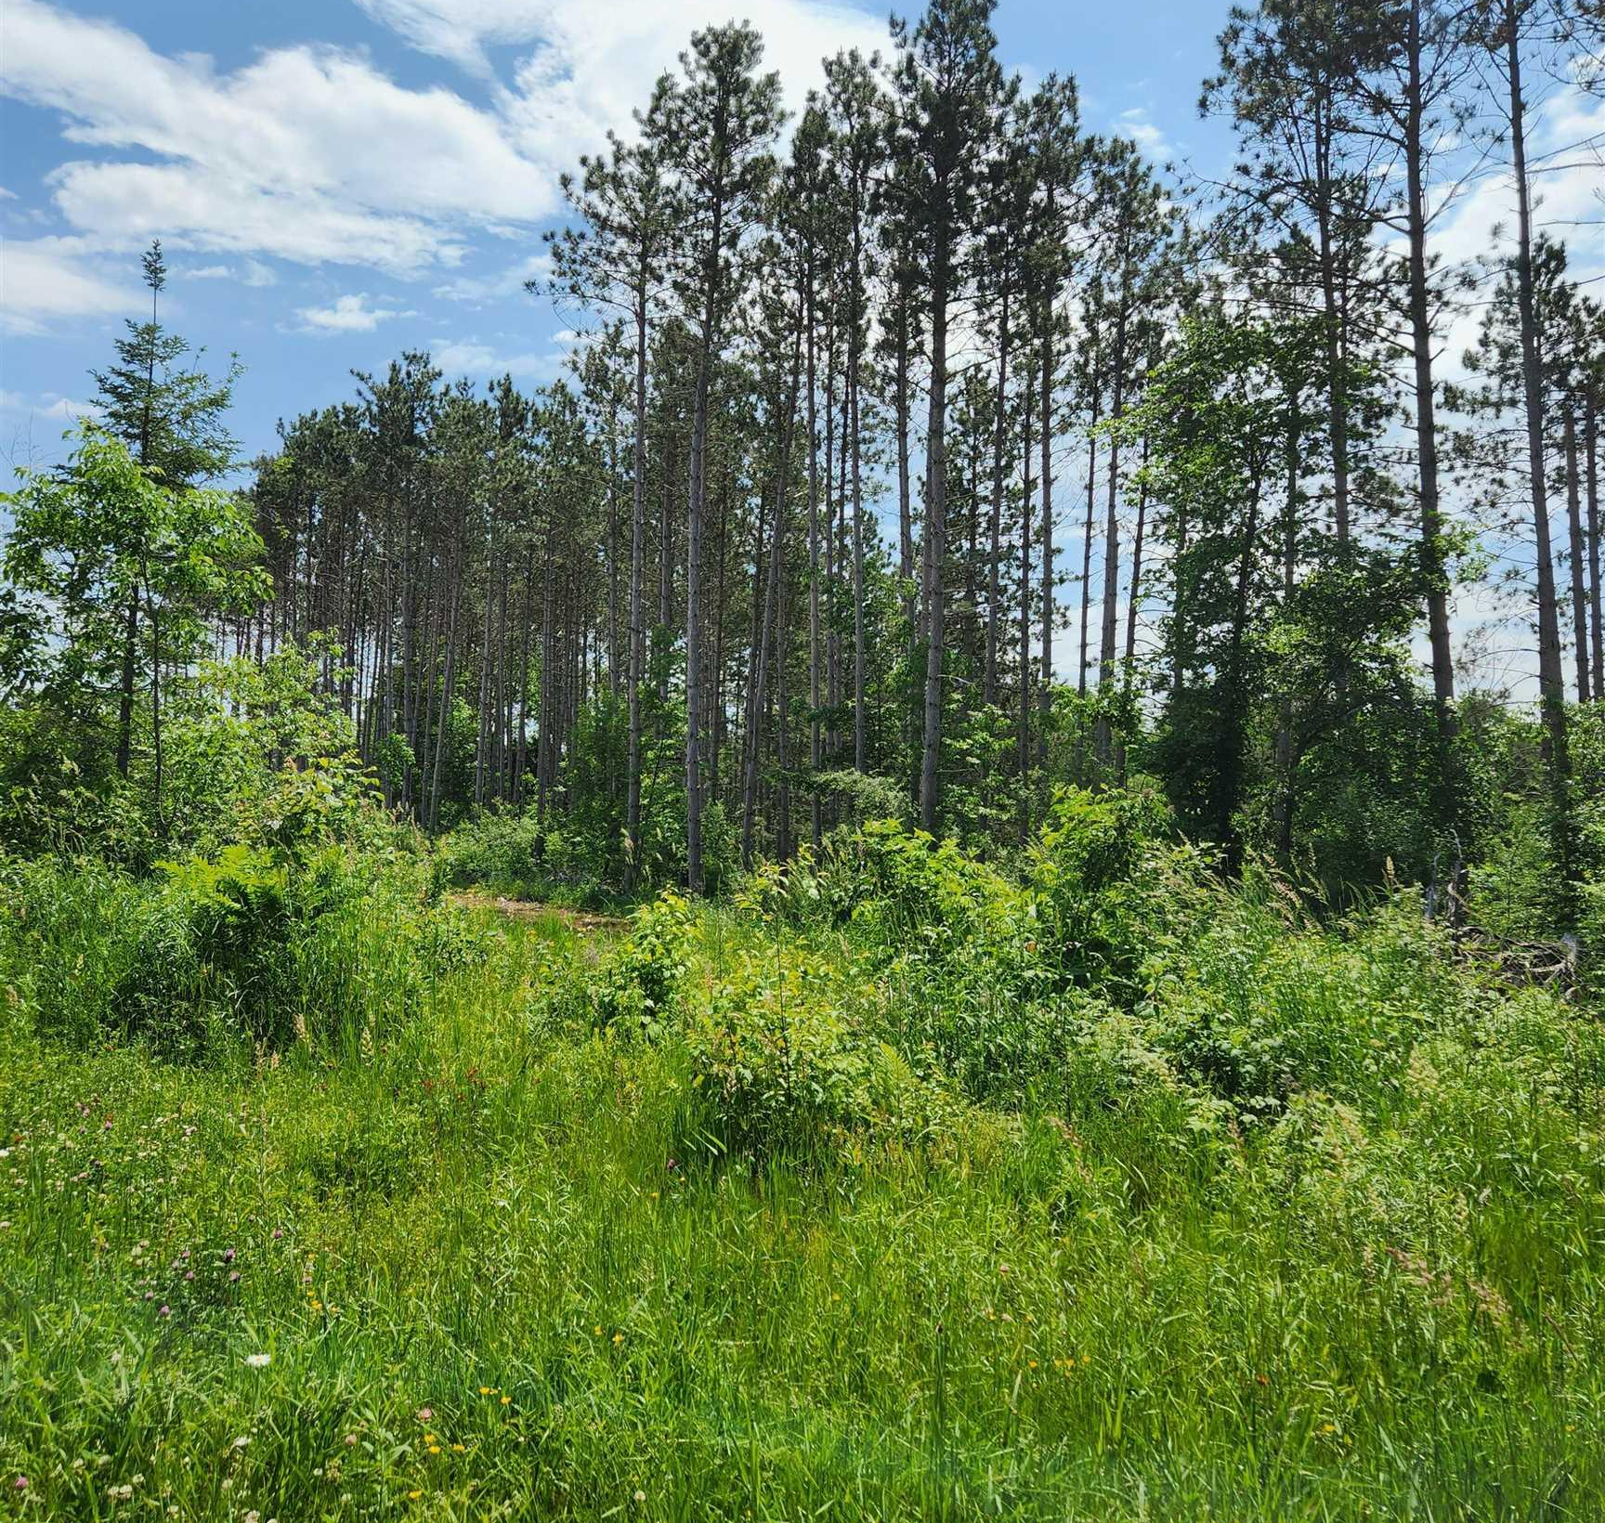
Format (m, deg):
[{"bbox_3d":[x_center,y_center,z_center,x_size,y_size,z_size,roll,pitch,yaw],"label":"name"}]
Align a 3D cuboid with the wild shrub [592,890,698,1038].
[{"bbox_3d":[-1.125,1.480,10.124,0.780,1.110,0.750,0,-4,0],"label":"wild shrub"}]

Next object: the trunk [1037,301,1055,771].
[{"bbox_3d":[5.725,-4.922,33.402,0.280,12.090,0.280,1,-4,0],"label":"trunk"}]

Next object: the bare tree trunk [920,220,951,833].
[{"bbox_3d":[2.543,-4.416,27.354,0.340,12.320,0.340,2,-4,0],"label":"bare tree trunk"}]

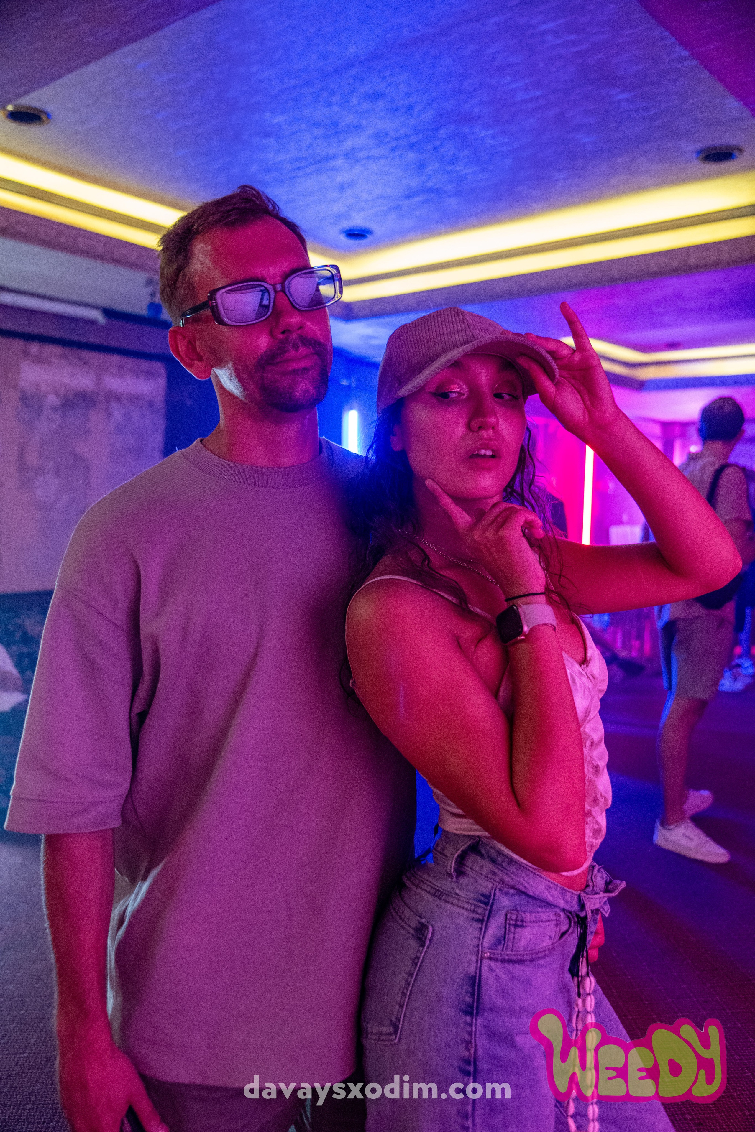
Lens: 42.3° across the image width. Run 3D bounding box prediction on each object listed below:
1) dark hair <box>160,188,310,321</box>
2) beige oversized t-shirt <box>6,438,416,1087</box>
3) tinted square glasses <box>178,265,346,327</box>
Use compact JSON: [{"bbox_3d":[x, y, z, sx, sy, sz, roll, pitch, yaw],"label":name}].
[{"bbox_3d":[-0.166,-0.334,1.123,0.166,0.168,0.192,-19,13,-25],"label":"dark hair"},{"bbox_3d":[-0.135,0.200,1.130,0.580,0.690,0.310,1,4,-23],"label":"beige oversized t-shirt"},{"bbox_3d":[-0.135,-0.290,1.085,0.149,0.050,0.148,-19,13,-25],"label":"tinted square glasses"}]

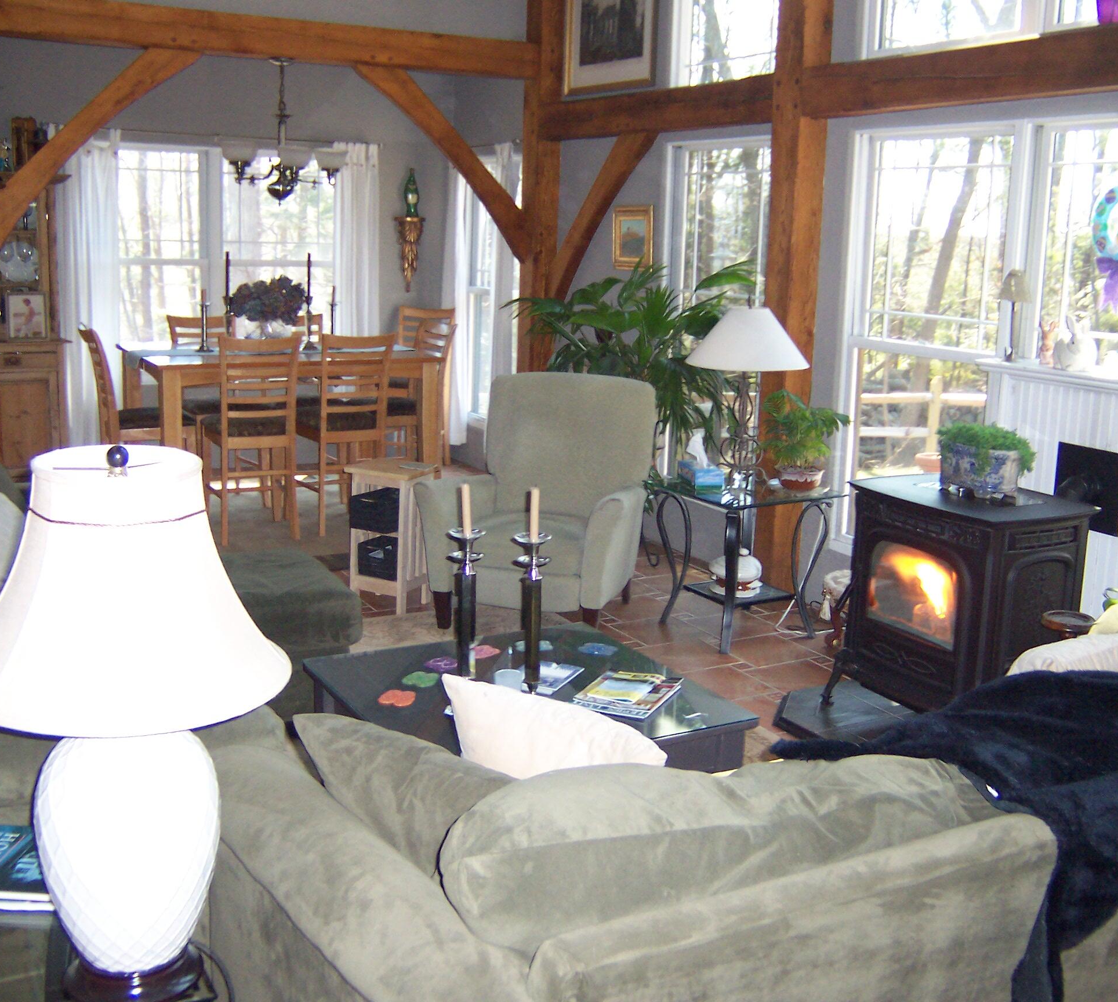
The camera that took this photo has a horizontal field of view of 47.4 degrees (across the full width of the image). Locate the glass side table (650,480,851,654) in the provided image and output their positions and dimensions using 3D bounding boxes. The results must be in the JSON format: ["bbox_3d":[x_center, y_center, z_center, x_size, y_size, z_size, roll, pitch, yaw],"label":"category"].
[{"bbox_3d":[0.724,0.243,5.250,0.635,0.595,0.635,-7,14,-34],"label":"glass side table"}]

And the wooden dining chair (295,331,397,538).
[{"bbox_3d":[-1.185,-0.397,6.978,0.470,1.085,0.560,-4,13,-26],"label":"wooden dining chair"}]

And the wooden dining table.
[{"bbox_3d":[-1.548,-0.373,7.235,1.575,0.912,0.900,-5,13,-29],"label":"wooden dining table"}]

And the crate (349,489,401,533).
[{"bbox_3d":[-0.753,0.037,5.412,0.180,0.140,0.220,7,13,27],"label":"crate"}]

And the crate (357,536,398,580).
[{"bbox_3d":[-0.727,0.239,5.500,0.180,0.140,0.210,7,13,27],"label":"crate"}]

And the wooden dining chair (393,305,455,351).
[{"bbox_3d":[-1.006,-0.762,8.772,0.470,1.085,0.560,5,12,15],"label":"wooden dining chair"}]

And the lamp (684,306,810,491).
[{"bbox_3d":[0.790,-0.431,5.314,0.525,0.755,0.525,2,12,0],"label":"lamp"}]

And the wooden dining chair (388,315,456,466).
[{"bbox_3d":[-0.954,-0.513,7.571,0.560,1.085,0.470,-7,14,-35],"label":"wooden dining chair"}]

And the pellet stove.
[{"bbox_3d":[1.266,0.364,4.057,0.510,0.775,0.660,-5,13,-28],"label":"pellet stove"}]

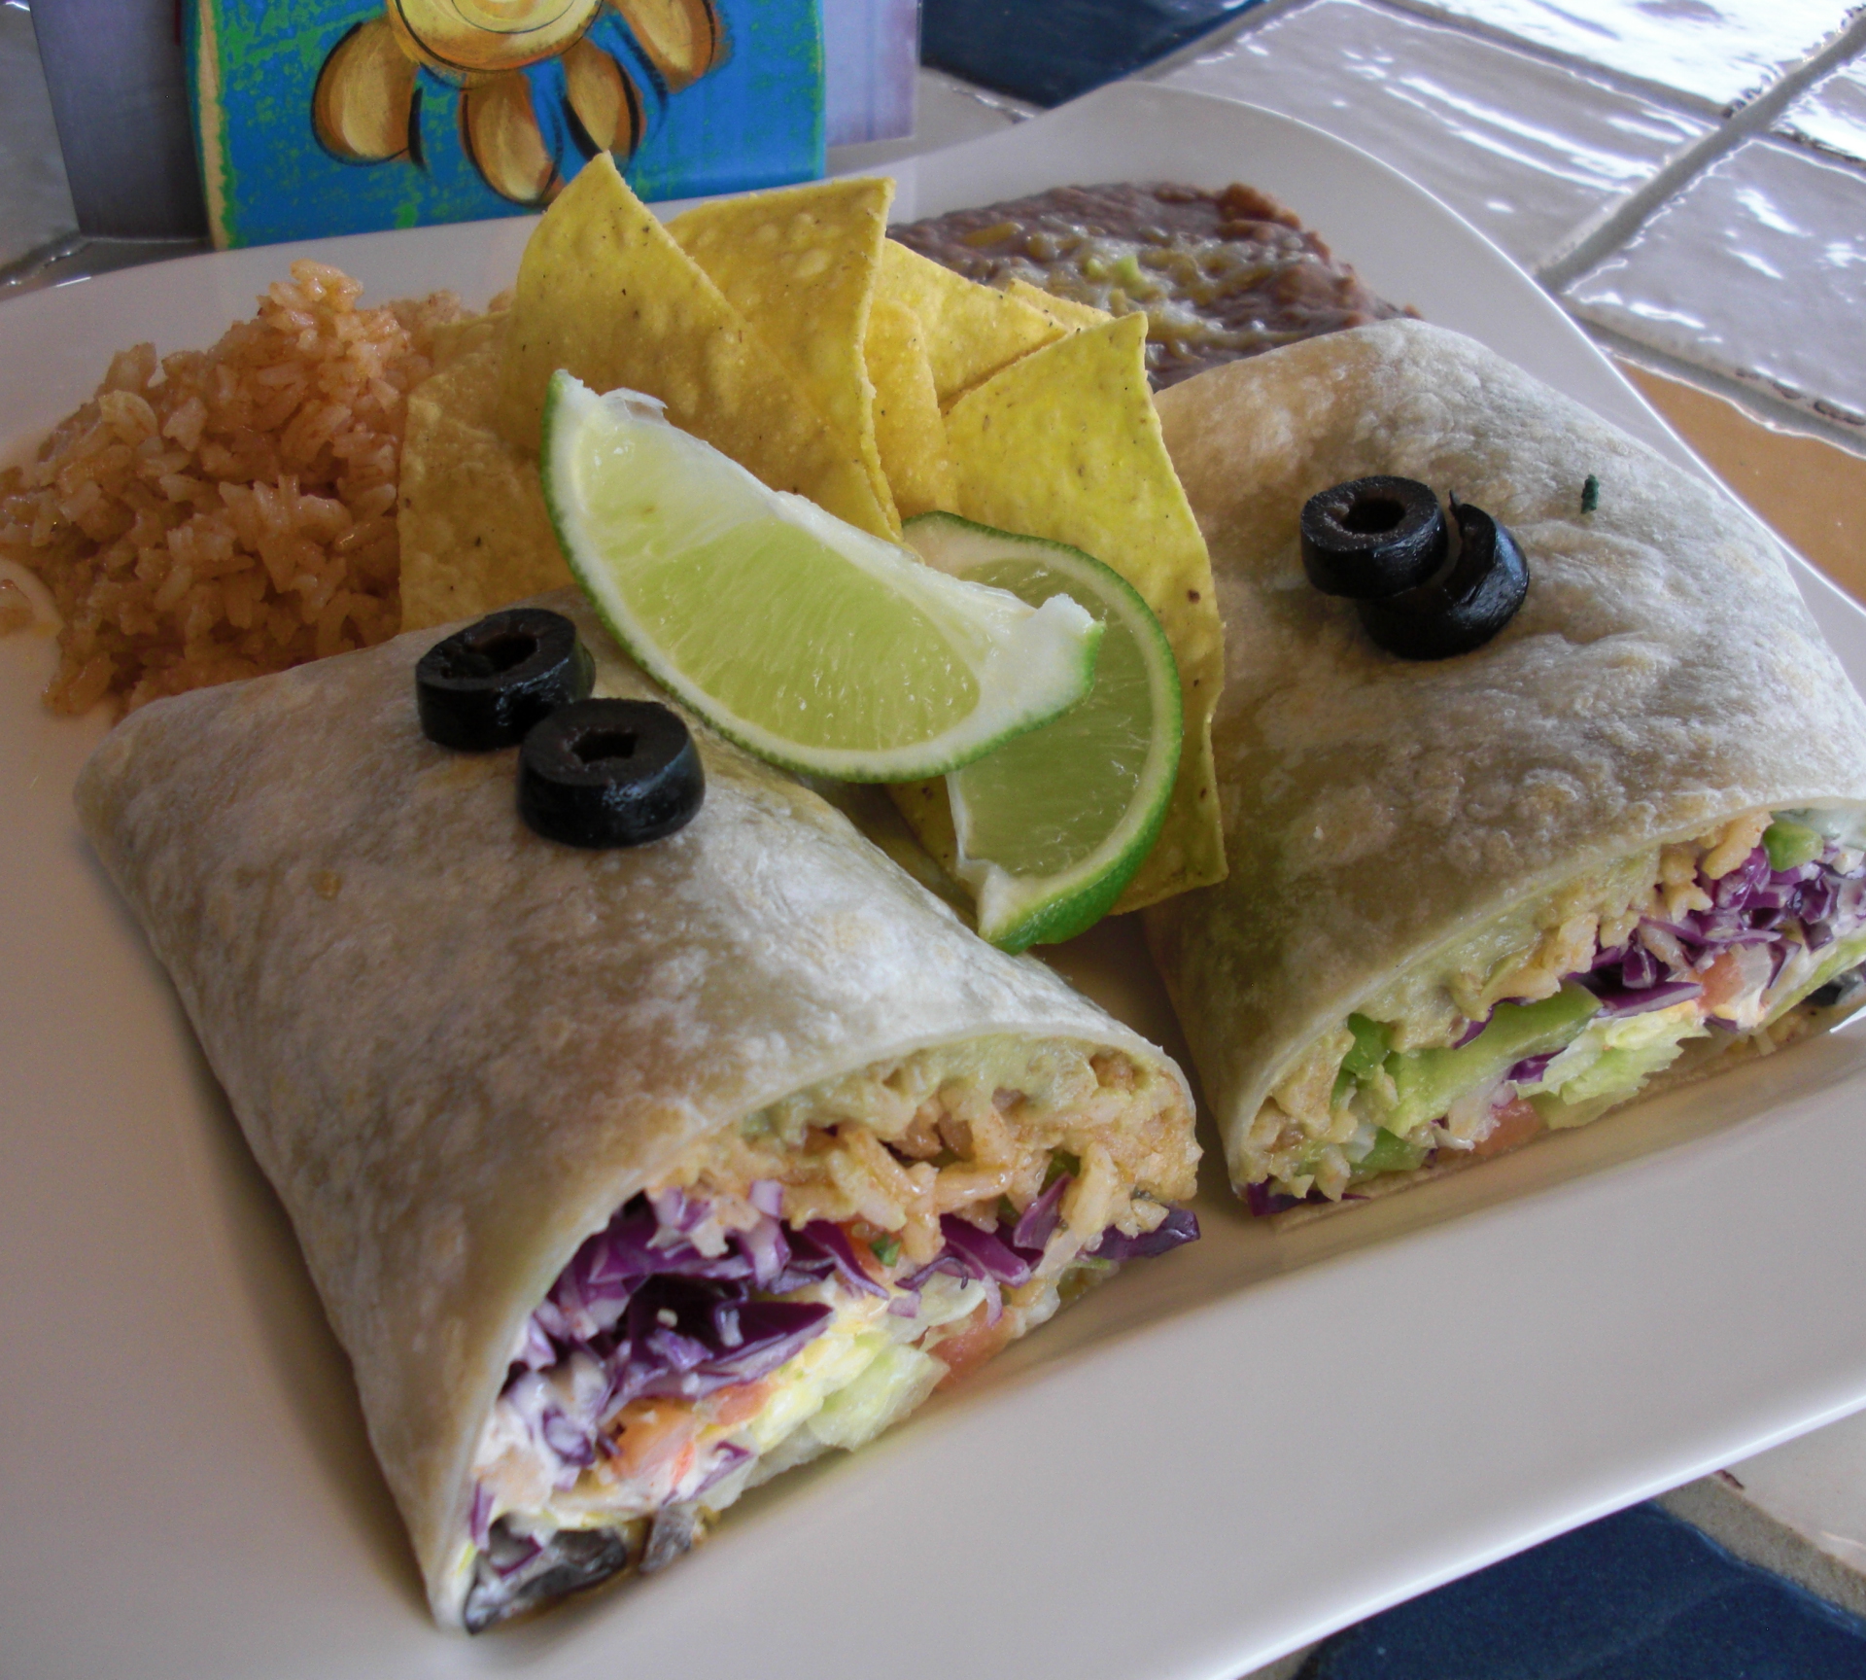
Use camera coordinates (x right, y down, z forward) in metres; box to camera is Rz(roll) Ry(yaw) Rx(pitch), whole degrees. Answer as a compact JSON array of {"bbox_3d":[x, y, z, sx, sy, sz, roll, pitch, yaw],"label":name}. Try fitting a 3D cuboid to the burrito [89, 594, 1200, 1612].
[{"bbox_3d":[-0.038,0.008,0.257,0.088,0.056,0.114,-21,48,-26],"label":"burrito"}]

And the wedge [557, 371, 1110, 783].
[{"bbox_3d":[-0.015,-0.025,0.249,0.064,0.026,0.022,25,25,11],"label":"wedge"}]

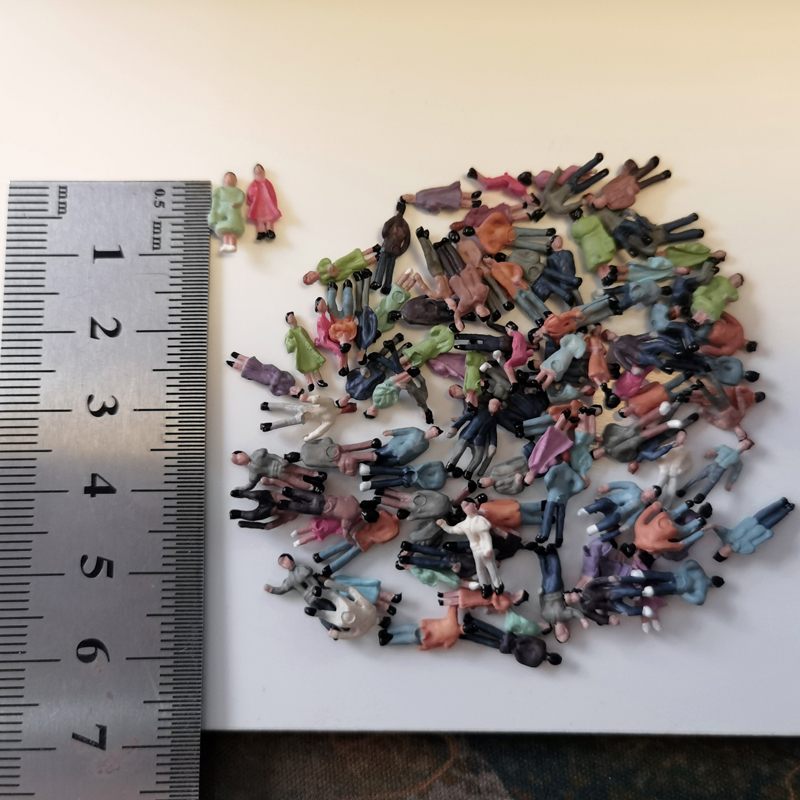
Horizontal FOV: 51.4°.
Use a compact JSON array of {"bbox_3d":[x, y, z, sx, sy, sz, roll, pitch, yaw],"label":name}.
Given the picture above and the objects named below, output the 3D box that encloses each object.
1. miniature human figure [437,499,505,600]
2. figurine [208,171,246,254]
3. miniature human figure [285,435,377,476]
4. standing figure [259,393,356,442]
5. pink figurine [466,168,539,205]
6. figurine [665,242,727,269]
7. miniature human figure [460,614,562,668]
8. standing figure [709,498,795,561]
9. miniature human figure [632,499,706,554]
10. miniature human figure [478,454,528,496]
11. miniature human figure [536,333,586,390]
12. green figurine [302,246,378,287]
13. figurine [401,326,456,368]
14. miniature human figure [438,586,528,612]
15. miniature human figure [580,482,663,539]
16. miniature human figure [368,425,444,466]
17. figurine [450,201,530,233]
[{"bbox_3d":[0.008,0.018,0.099,0.007,0.003,0.012,-14,87,-4],"label":"miniature human figure"},{"bbox_3d":[-0.022,-0.024,0.107,0.005,0.004,0.011,-1,81,-1],"label":"figurine"},{"bbox_3d":[-0.008,0.007,0.102,0.011,0.003,0.005,-4,82,-2],"label":"miniature human figure"},{"bbox_3d":[-0.011,0.002,0.103,0.012,0.003,0.006,-5,82,-2],"label":"standing figure"},{"bbox_3d":[0.014,-0.028,0.108,0.010,0.003,0.004,32,82,3],"label":"pink figurine"},{"bbox_3d":[0.037,-0.018,0.107,0.010,0.003,0.003,-2,81,-1],"label":"figurine"},{"bbox_3d":[0.013,0.029,0.100,0.013,0.003,0.004,19,82,2],"label":"miniature human figure"},{"bbox_3d":[0.043,0.015,0.102,0.013,0.003,0.006,-34,84,-6],"label":"standing figure"},{"bbox_3d":[0.031,0.016,0.100,0.011,0.004,0.006,-25,83,-5],"label":"miniature human figure"},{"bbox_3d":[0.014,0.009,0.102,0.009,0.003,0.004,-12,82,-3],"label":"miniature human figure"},{"bbox_3d":[0.020,-0.005,0.103,0.003,0.003,0.010,38,82,4],"label":"miniature human figure"},{"bbox_3d":[-0.007,-0.017,0.106,0.011,0.003,0.004,-23,83,-4],"label":"green figurine"},{"bbox_3d":[0.004,-0.007,0.103,0.010,0.003,0.003,-33,84,-6],"label":"figurine"},{"bbox_3d":[0.010,0.024,0.099,0.011,0.003,0.003,0,59,-1],"label":"miniature human figure"},{"bbox_3d":[0.028,0.013,0.102,0.010,0.004,0.006,-26,83,0],"label":"miniature human figure"},{"bbox_3d":[0.000,0.006,0.103,0.011,0.003,0.005,-27,83,-5],"label":"miniature human figure"},{"bbox_3d":[0.012,-0.024,0.108,0.010,0.003,0.004,-9,82,-3],"label":"figurine"}]

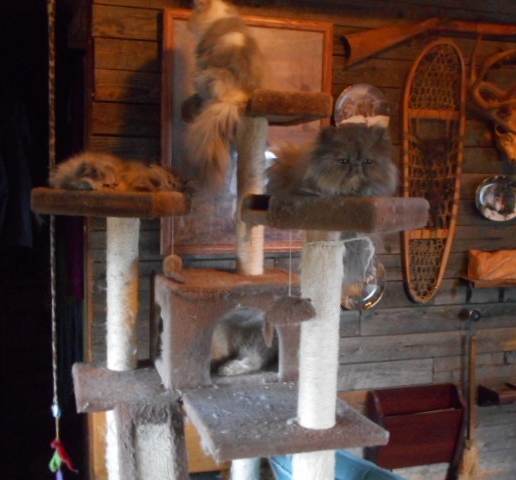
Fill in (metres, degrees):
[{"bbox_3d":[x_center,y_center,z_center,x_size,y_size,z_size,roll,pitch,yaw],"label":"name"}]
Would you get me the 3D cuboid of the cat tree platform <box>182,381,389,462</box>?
[{"bbox_3d":[0.040,0.412,1.692,0.380,0.030,0.410,-1,6,-19],"label":"cat tree platform"}]

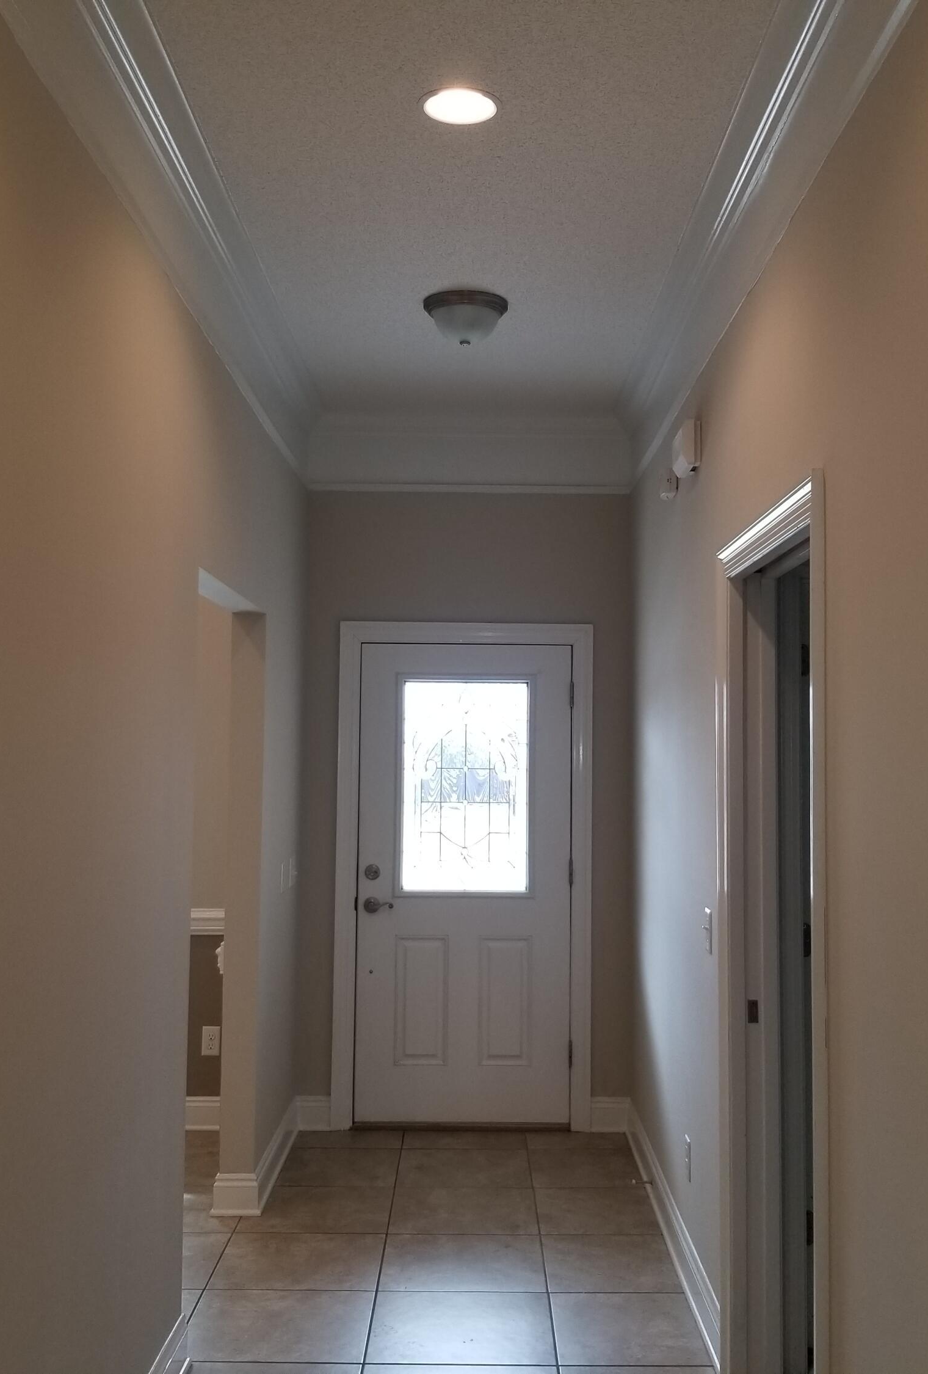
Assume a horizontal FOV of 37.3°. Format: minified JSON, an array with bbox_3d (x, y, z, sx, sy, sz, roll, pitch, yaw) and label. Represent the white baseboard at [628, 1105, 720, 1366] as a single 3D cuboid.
[{"bbox_3d":[0.679,1.761,4.705,0.022,0.140,2.258,1,-3,1],"label":"white baseboard"}]

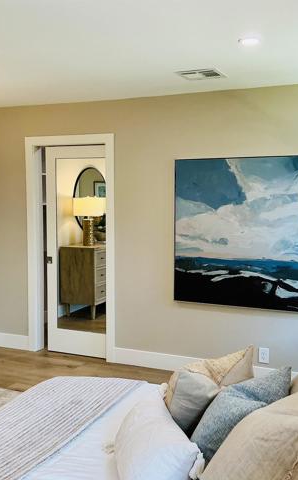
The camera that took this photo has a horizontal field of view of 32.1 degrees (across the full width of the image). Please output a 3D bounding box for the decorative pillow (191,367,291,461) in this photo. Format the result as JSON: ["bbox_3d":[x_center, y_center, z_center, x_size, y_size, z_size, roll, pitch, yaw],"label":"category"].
[{"bbox_3d":[0.331,0.683,1.923,0.180,0.460,0.480,44,20,13],"label":"decorative pillow"}]

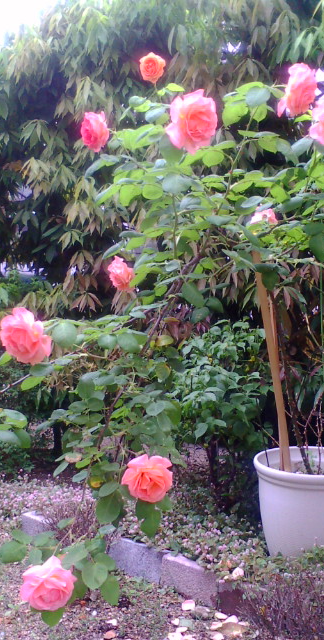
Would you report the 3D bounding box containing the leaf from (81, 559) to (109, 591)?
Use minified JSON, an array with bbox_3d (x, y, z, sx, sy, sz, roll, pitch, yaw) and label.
[{"bbox_3d":[-0.157,0.599,1.520,0.059,0.013,0.073,6,43,-4],"label":"leaf"}]

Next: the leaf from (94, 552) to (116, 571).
[{"bbox_3d":[-0.134,0.571,1.530,0.053,0.012,0.045,18,49,13],"label":"leaf"}]

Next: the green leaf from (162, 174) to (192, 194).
[{"bbox_3d":[0.040,-0.350,1.670,0.074,0.050,0.035,0,2,0],"label":"green leaf"}]

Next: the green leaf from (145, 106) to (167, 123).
[{"bbox_3d":[-0.016,-0.508,1.600,0.053,0.039,0.035,1,3,11],"label":"green leaf"}]

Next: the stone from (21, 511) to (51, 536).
[{"bbox_3d":[-0.436,0.800,2.440,0.210,0.100,0.060,2,3,43],"label":"stone"}]

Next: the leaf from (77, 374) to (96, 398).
[{"bbox_3d":[-0.190,0.165,1.630,0.050,0.064,0.025,0,2,0],"label":"leaf"}]

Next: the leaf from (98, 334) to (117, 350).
[{"bbox_3d":[-0.135,0.056,1.620,0.045,0.049,0.012,-4,-37,-5],"label":"leaf"}]

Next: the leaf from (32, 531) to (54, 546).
[{"bbox_3d":[-0.258,0.476,1.410,0.047,0.034,0.030,0,3,0],"label":"leaf"}]

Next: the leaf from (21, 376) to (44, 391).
[{"bbox_3d":[-0.282,0.138,1.410,0.051,0.030,0.035,1,3,11],"label":"leaf"}]

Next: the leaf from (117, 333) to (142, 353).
[{"bbox_3d":[-0.081,0.056,1.620,0.067,0.048,0.012,37,-23,14],"label":"leaf"}]

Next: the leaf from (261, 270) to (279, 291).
[{"bbox_3d":[0.281,-0.104,1.690,0.044,0.057,0.012,-3,-12,10],"label":"leaf"}]

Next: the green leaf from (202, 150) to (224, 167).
[{"bbox_3d":[0.133,-0.417,1.670,0.053,0.012,0.050,4,-41,4],"label":"green leaf"}]

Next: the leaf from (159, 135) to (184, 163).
[{"bbox_3d":[0.025,-0.445,1.680,0.066,0.070,0.025,0,2,3],"label":"leaf"}]

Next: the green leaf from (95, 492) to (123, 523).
[{"bbox_3d":[-0.116,0.411,1.410,0.053,0.068,0.025,0,3,0],"label":"green leaf"}]

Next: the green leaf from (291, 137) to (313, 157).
[{"bbox_3d":[0.350,-0.436,1.620,0.056,0.051,0.035,1,3,11],"label":"green leaf"}]

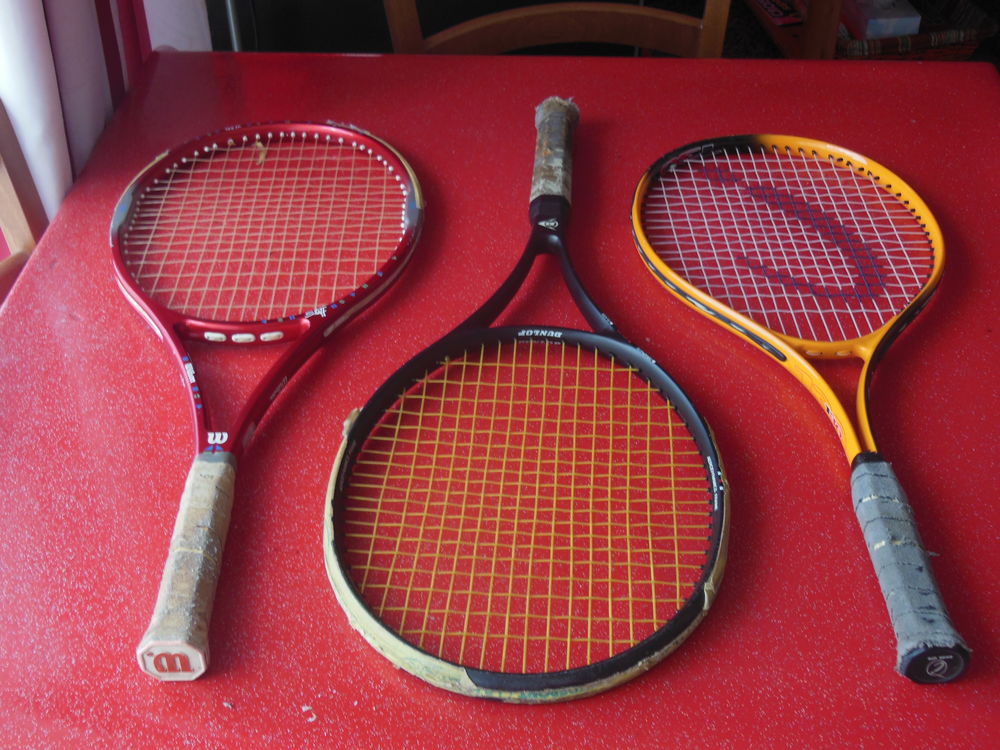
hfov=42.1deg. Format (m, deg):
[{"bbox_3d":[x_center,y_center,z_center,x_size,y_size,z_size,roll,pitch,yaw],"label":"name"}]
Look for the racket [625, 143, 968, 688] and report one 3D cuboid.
[{"bbox_3d":[0.248,-0.033,1.005,0.261,0.033,0.652,0,38,0],"label":"racket"}]

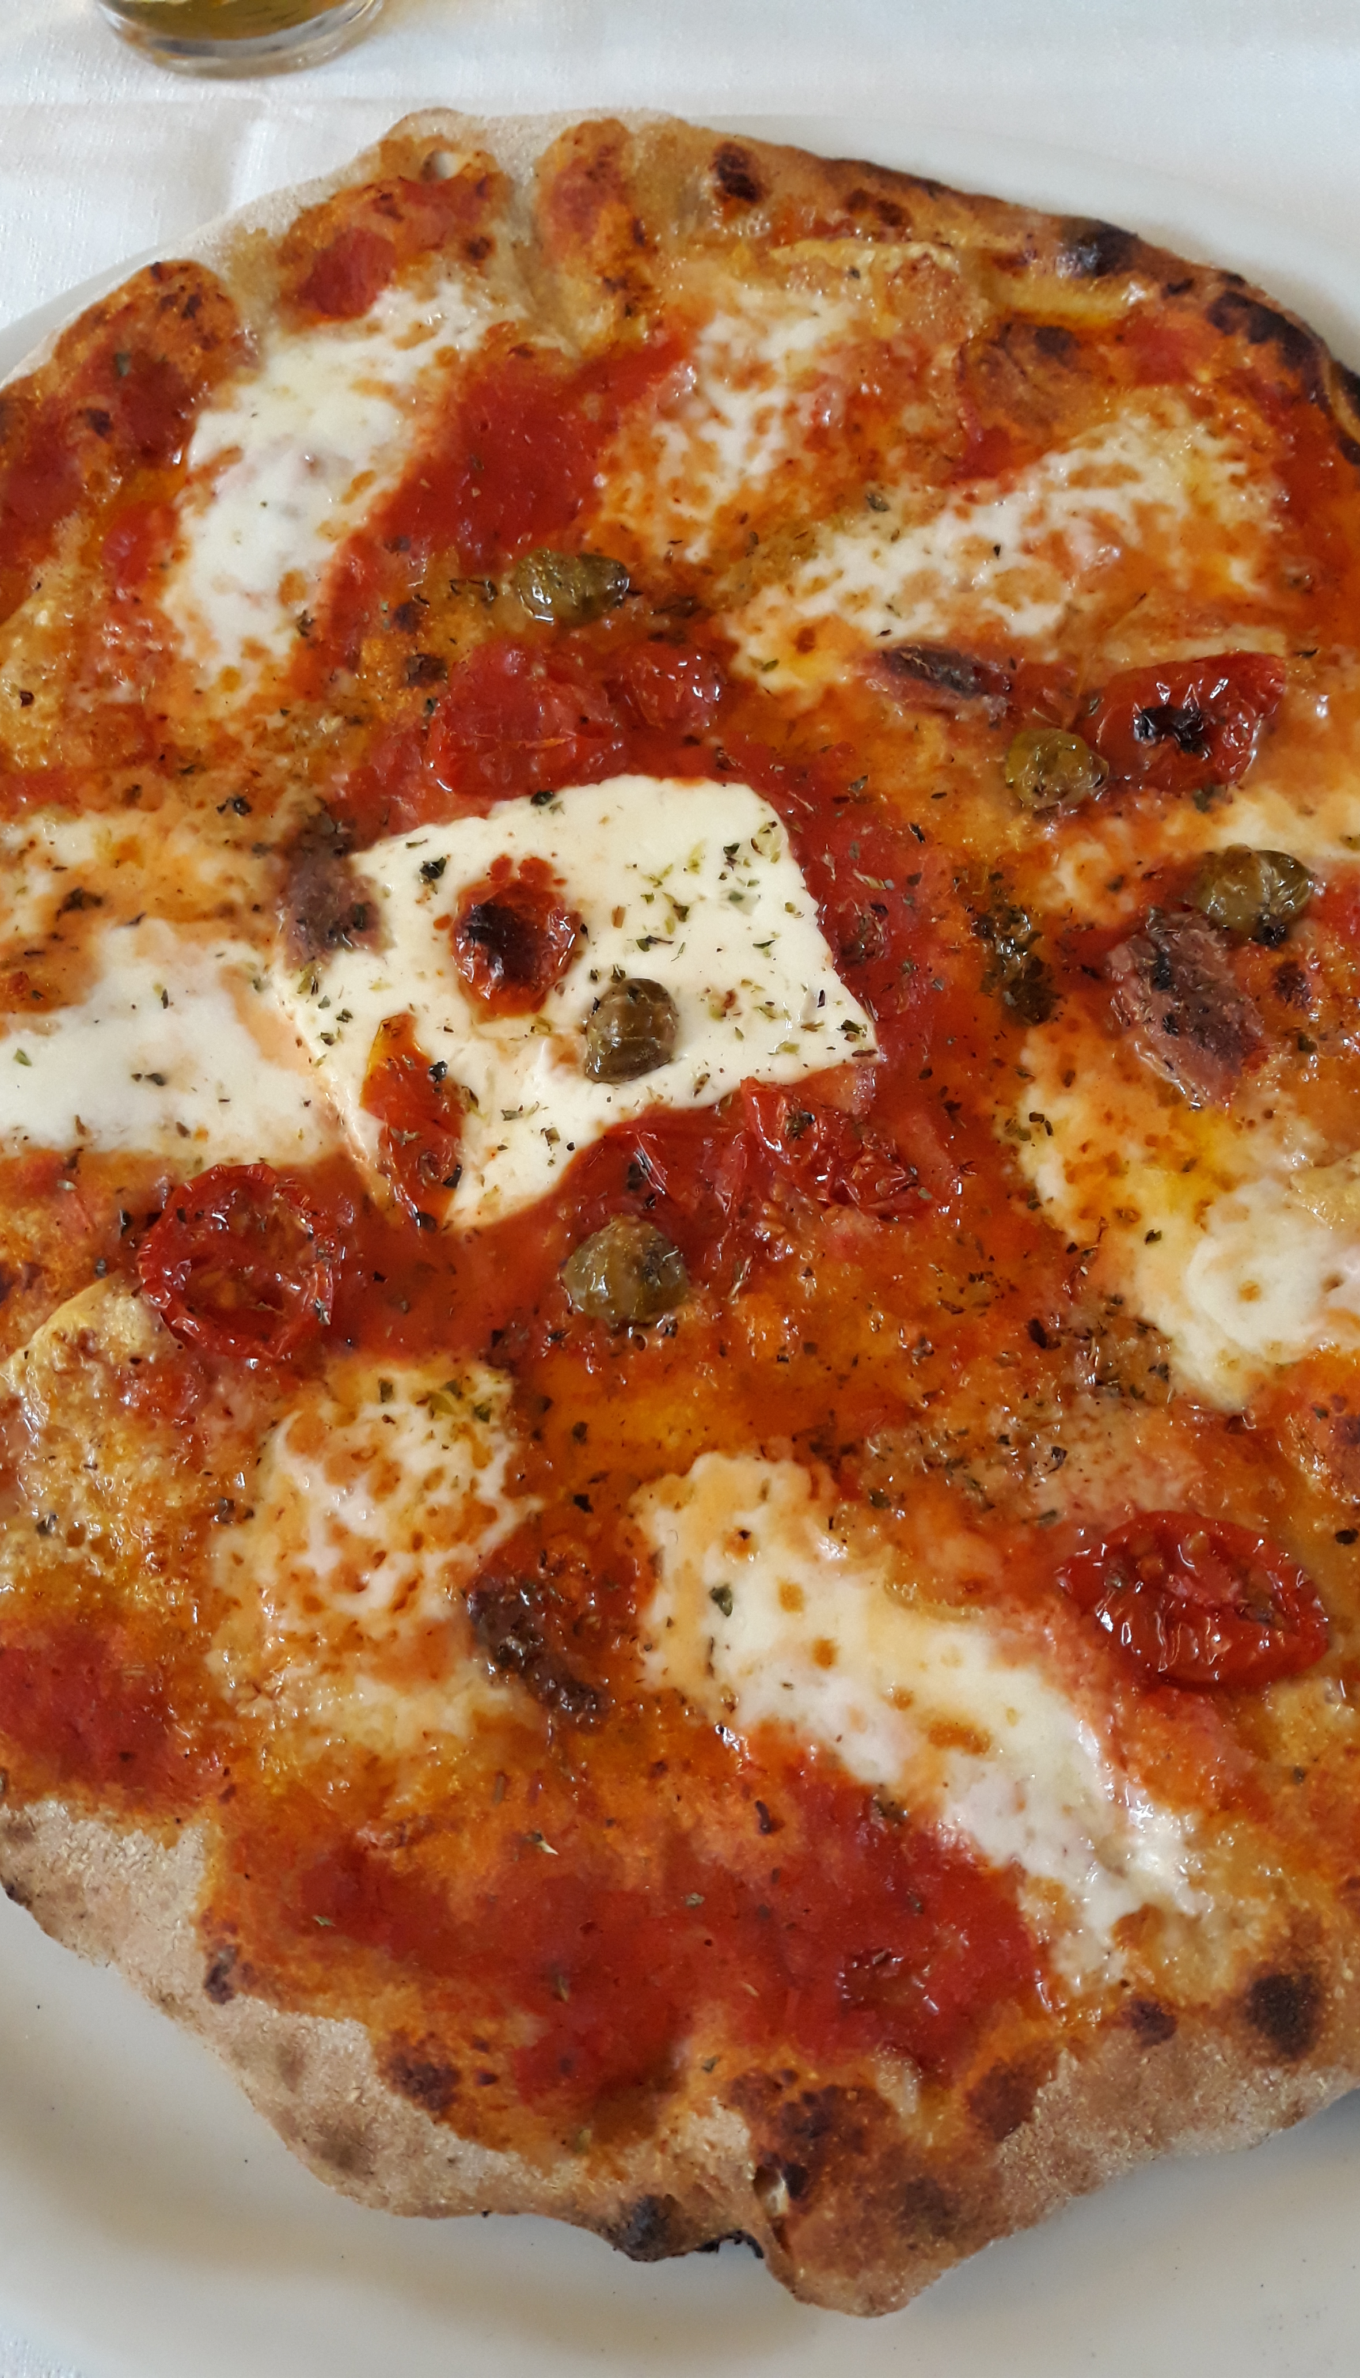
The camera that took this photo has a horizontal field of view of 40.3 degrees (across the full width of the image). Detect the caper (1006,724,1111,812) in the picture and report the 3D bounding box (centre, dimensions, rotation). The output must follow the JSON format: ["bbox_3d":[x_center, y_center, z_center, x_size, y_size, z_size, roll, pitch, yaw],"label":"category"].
[{"bbox_3d":[0.049,-0.055,0.243,0.013,0.010,0.011,-3,67,0],"label":"caper"}]

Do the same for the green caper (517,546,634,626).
[{"bbox_3d":[-0.015,-0.083,0.256,0.016,0.011,0.010,-3,67,0],"label":"green caper"}]

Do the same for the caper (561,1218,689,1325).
[{"bbox_3d":[-0.006,0.010,0.216,0.015,0.011,0.013,-3,67,0],"label":"caper"}]

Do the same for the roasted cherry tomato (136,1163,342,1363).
[{"bbox_3d":[-0.052,0.008,0.218,0.023,0.009,0.025,-3,67,0],"label":"roasted cherry tomato"}]

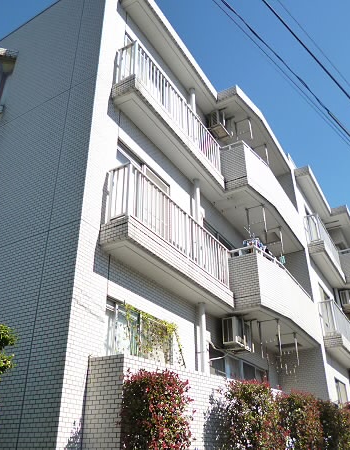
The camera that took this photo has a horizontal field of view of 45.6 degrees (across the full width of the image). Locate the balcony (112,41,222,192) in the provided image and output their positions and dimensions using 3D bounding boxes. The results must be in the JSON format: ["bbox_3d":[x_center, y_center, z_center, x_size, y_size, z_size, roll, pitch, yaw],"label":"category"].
[{"bbox_3d":[0.048,-2.020,8.721,0.490,1.250,3.590,-16,-33,27],"label":"balcony"}]

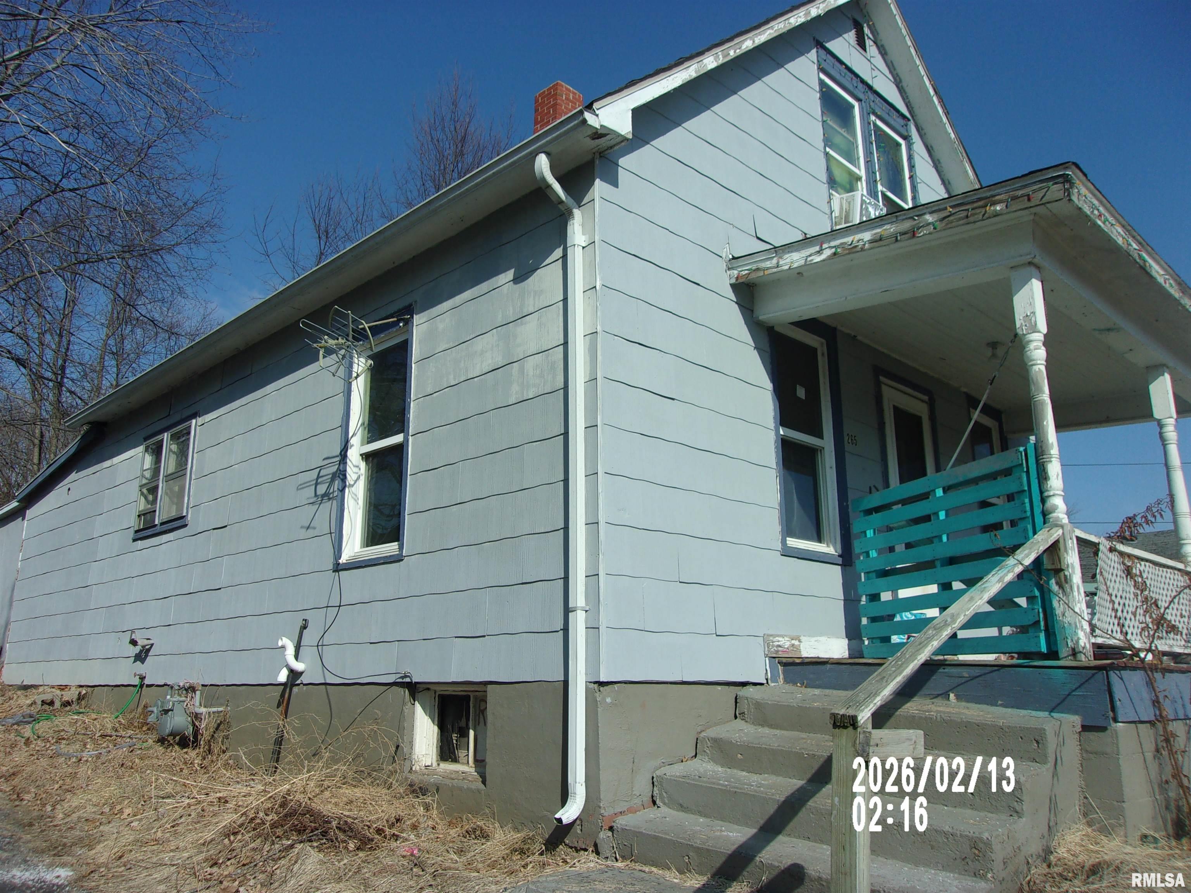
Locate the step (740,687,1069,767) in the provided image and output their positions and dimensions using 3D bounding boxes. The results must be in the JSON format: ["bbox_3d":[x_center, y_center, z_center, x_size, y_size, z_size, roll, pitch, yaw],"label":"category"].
[{"bbox_3d":[1.567,1.447,4.896,0.360,0.185,1.710,13,-15,-43],"label":"step"}]

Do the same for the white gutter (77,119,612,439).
[{"bbox_3d":[-3.150,-1.013,8.088,0.130,0.093,8.850,13,-19,-43],"label":"white gutter"}]

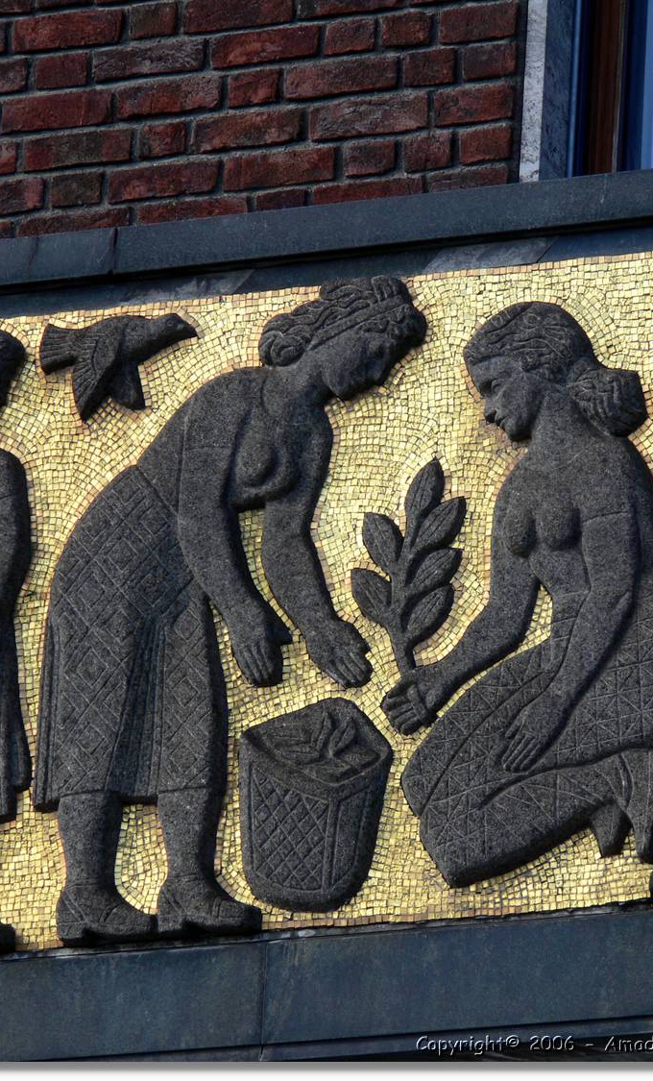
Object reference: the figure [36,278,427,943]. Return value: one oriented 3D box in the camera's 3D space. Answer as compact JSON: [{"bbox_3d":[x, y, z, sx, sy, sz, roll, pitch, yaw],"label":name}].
[{"bbox_3d":[-0.220,0.153,24.039,0.888,1.519,0.120,-6,-23,21],"label":"figure"}]

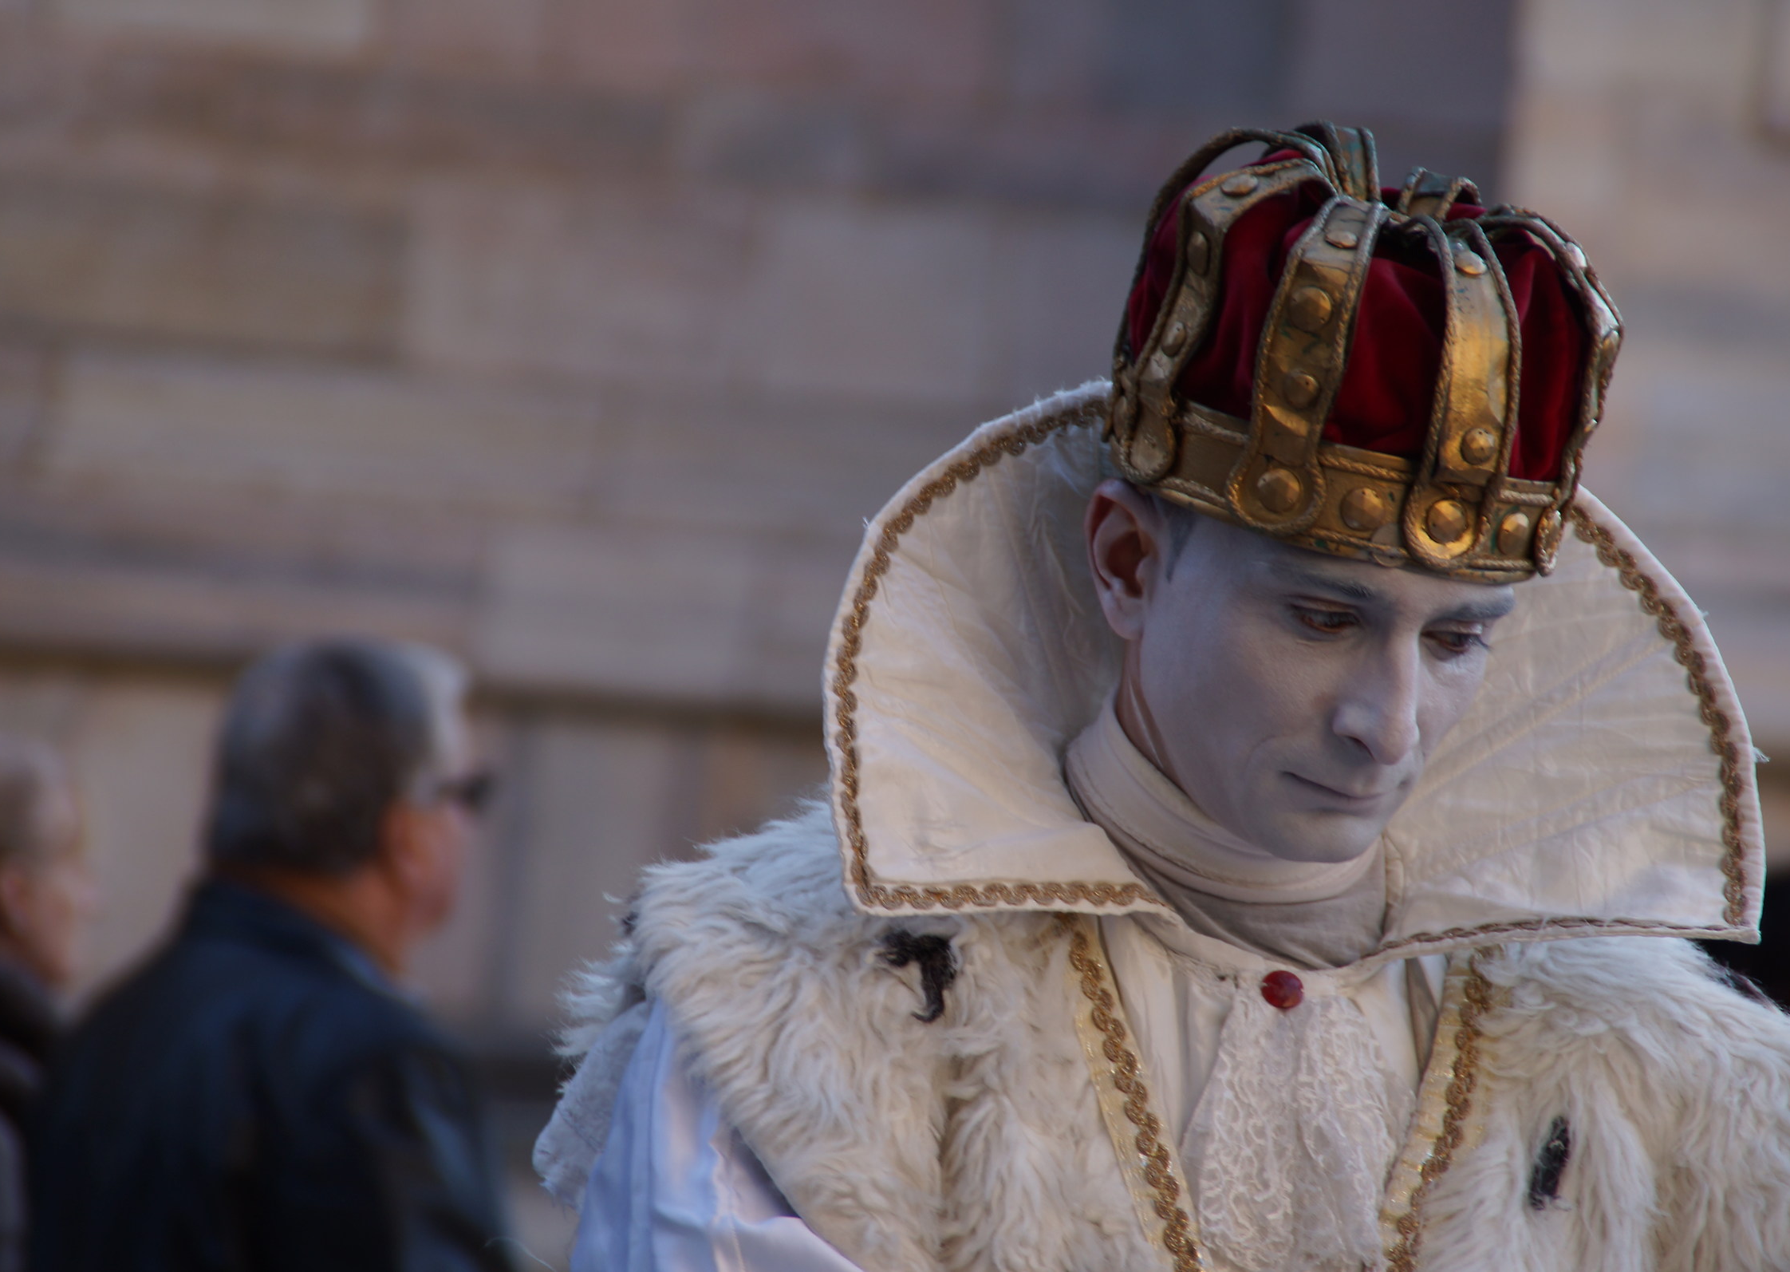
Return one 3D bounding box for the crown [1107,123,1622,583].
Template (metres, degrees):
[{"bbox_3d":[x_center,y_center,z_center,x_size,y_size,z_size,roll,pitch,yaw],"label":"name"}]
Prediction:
[{"bbox_3d":[0.196,-0.121,6.580,0.198,0.148,0.212,11,12,-2],"label":"crown"}]

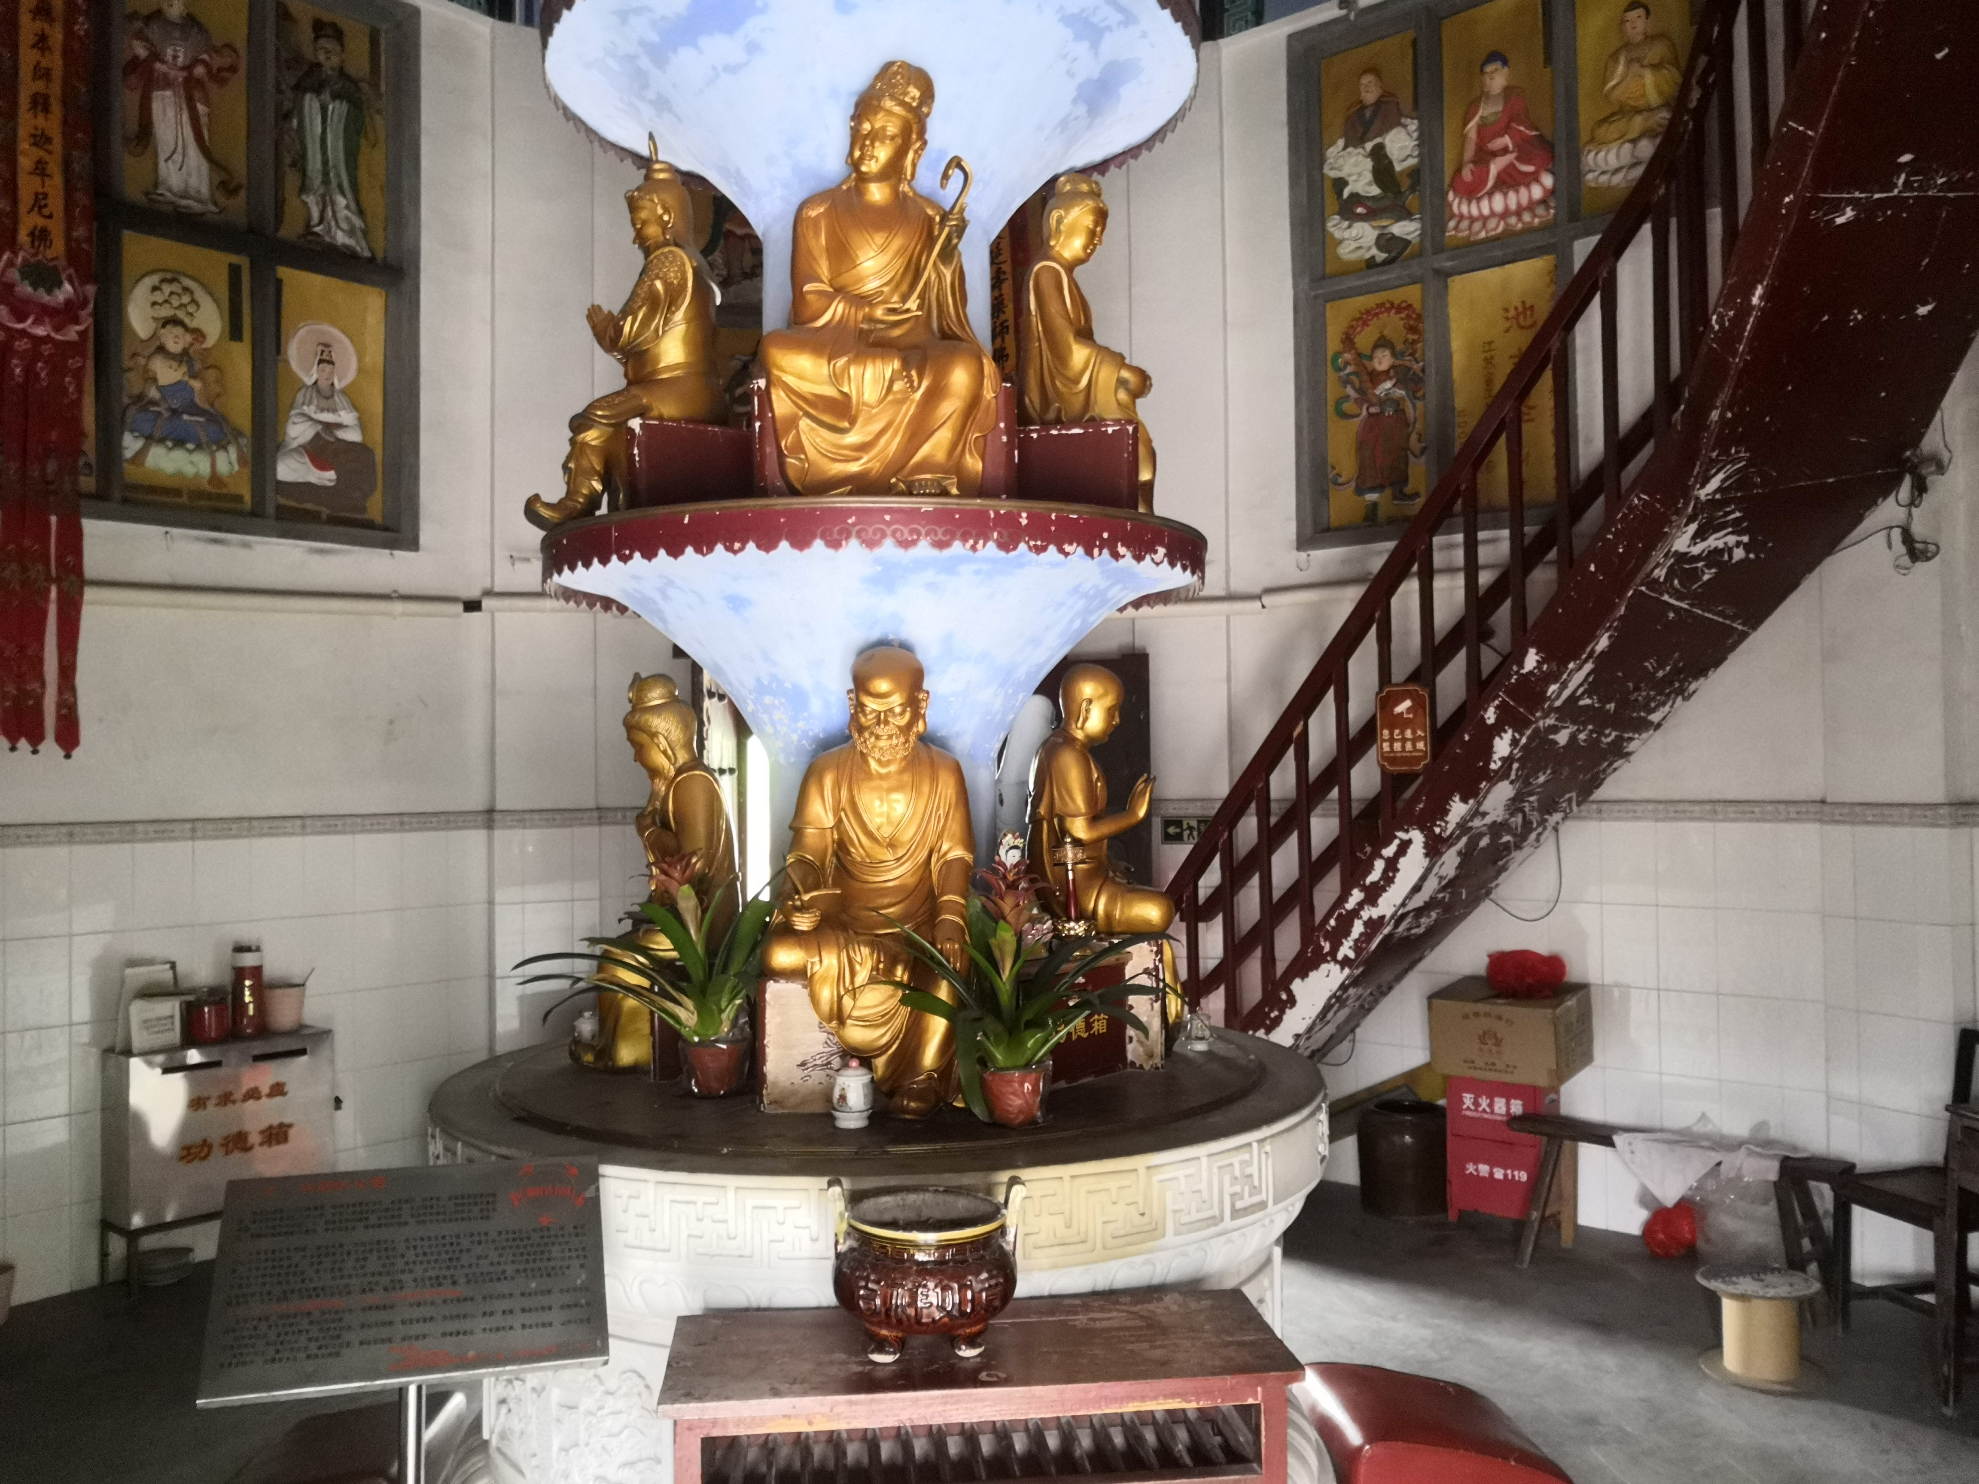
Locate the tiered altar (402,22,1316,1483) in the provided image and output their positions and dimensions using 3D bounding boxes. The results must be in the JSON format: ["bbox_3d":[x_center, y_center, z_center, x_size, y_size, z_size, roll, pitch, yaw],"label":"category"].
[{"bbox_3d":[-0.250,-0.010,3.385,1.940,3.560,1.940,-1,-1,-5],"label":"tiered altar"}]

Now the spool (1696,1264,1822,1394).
[{"bbox_3d":[2.160,1.641,4.331,0.314,0.244,0.314,-2,-2,40],"label":"spool"}]

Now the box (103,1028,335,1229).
[{"bbox_3d":[-2.718,1.345,5.472,0.185,0.577,0.690,-2,-2,40],"label":"box"}]

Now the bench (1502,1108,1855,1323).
[{"bbox_3d":[2.222,1.547,5.058,1.050,0.465,0.260,-2,-2,40],"label":"bench"}]

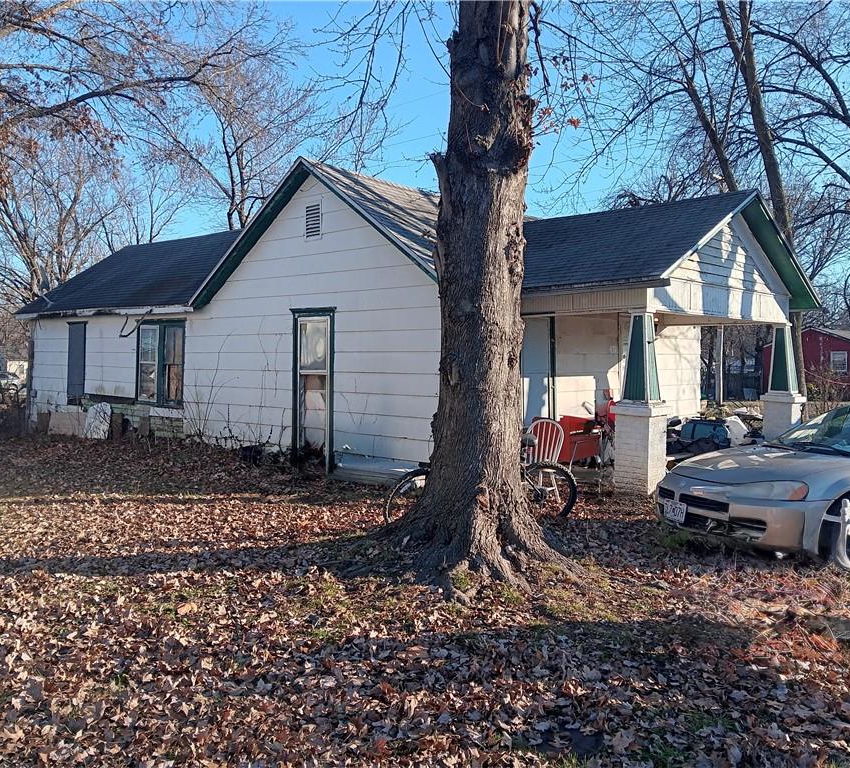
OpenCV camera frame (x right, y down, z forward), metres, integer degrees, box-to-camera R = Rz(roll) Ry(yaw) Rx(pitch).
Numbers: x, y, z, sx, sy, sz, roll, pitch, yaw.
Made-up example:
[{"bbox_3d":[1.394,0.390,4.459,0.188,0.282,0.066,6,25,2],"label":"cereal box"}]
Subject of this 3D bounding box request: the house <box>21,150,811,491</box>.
[{"bbox_3d":[-0.786,-1.120,15.537,14.350,4.410,8.480,2,3,40],"label":"house"}]

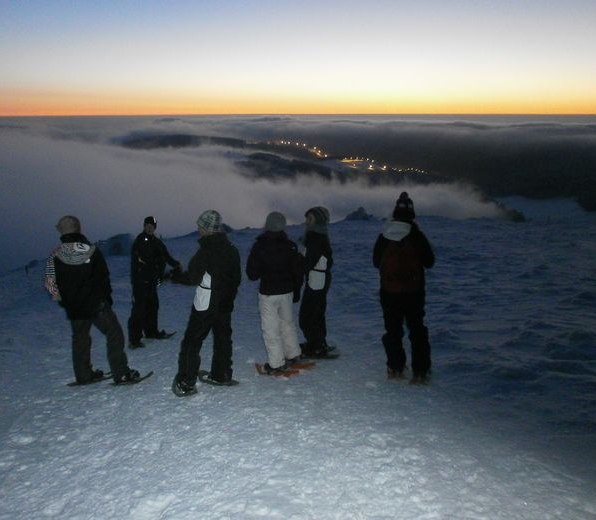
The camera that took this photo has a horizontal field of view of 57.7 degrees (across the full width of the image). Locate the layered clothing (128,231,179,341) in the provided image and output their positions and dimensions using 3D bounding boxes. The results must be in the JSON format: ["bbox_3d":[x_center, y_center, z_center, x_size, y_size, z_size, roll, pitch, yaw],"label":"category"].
[{"bbox_3d":[-1.955,0.325,7.319,0.680,1.500,0.480,-9,18,-31],"label":"layered clothing"}]

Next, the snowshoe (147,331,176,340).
[{"bbox_3d":[-1.973,1.067,7.627,0.550,0.110,0.200,1,3,12],"label":"snowshoe"}]

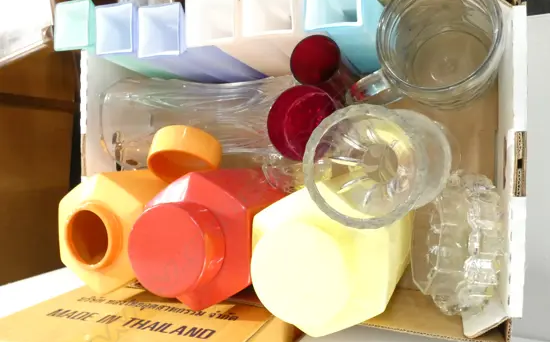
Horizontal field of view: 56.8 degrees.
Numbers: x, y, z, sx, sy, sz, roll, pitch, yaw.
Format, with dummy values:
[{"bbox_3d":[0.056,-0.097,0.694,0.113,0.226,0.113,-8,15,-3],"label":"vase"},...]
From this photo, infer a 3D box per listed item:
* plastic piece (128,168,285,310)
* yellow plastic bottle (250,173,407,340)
[{"bbox_3d":[-0.053,0.064,0.536,0.126,0.227,0.114,-32,81,20],"label":"plastic piece"},{"bbox_3d":[0.060,0.072,0.483,0.126,0.243,0.114,-28,82,20],"label":"yellow plastic bottle"}]

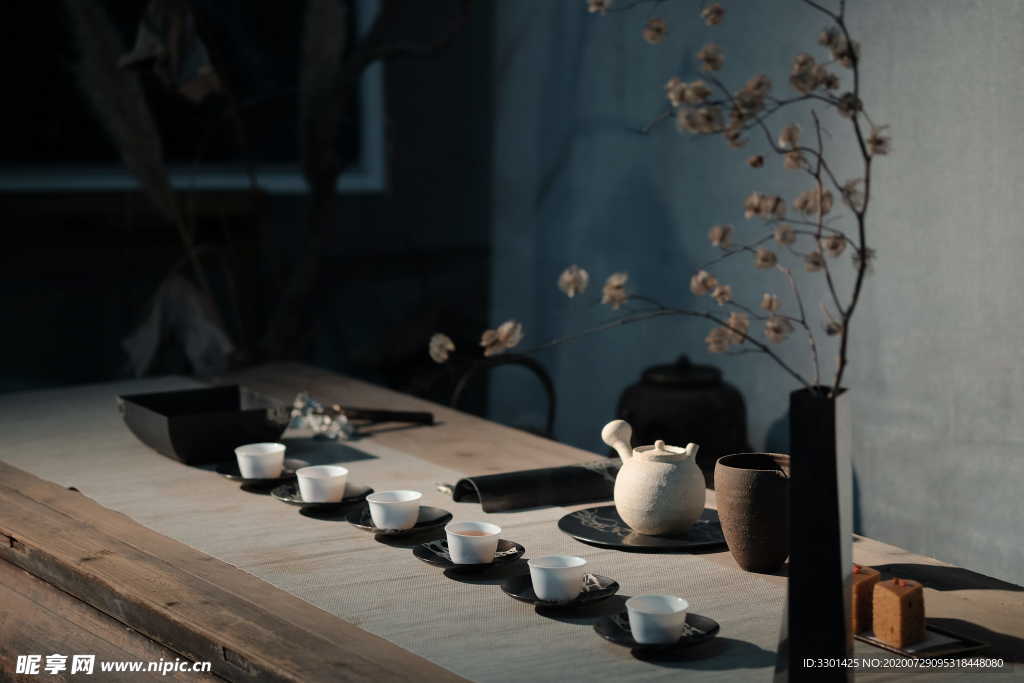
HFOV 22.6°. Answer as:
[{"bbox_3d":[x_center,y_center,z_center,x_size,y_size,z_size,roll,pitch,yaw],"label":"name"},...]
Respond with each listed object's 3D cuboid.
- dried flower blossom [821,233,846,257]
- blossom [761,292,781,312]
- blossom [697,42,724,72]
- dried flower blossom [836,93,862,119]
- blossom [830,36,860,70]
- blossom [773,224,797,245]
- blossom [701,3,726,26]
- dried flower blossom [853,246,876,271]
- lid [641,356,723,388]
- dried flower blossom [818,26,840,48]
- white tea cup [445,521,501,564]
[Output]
[{"bbox_3d":[0.283,-0.086,2.260,0.022,0.020,0.019,1,10,7],"label":"dried flower blossom"},{"bbox_3d":[0.229,-0.035,2.270,0.017,0.017,0.016,1,10,6],"label":"blossom"},{"bbox_3d":[0.172,-0.247,2.220,0.023,0.025,0.022,1,10,4],"label":"blossom"},{"bbox_3d":[0.304,-0.213,2.310,0.024,0.024,0.022,1,10,7],"label":"dried flower blossom"},{"bbox_3d":[0.290,-0.252,2.230,0.025,0.026,0.024,1,10,7],"label":"blossom"},{"bbox_3d":[0.249,-0.098,2.340,0.022,0.018,0.019,1,10,6],"label":"blossom"},{"bbox_3d":[0.179,-0.291,2.280,0.021,0.021,0.020,1,10,4],"label":"blossom"},{"bbox_3d":[0.322,-0.076,2.340,0.022,0.022,0.021,1,10,8],"label":"dried flower blossom"},{"bbox_3d":[0.242,0.037,3.647,0.111,0.040,0.111,0,10,0],"label":"lid"},{"bbox_3d":[0.285,-0.273,2.300,0.020,0.020,0.019,1,10,7],"label":"dried flower blossom"},{"bbox_3d":[-0.041,0.215,2.721,0.060,0.035,0.060,0,10,0],"label":"white tea cup"}]

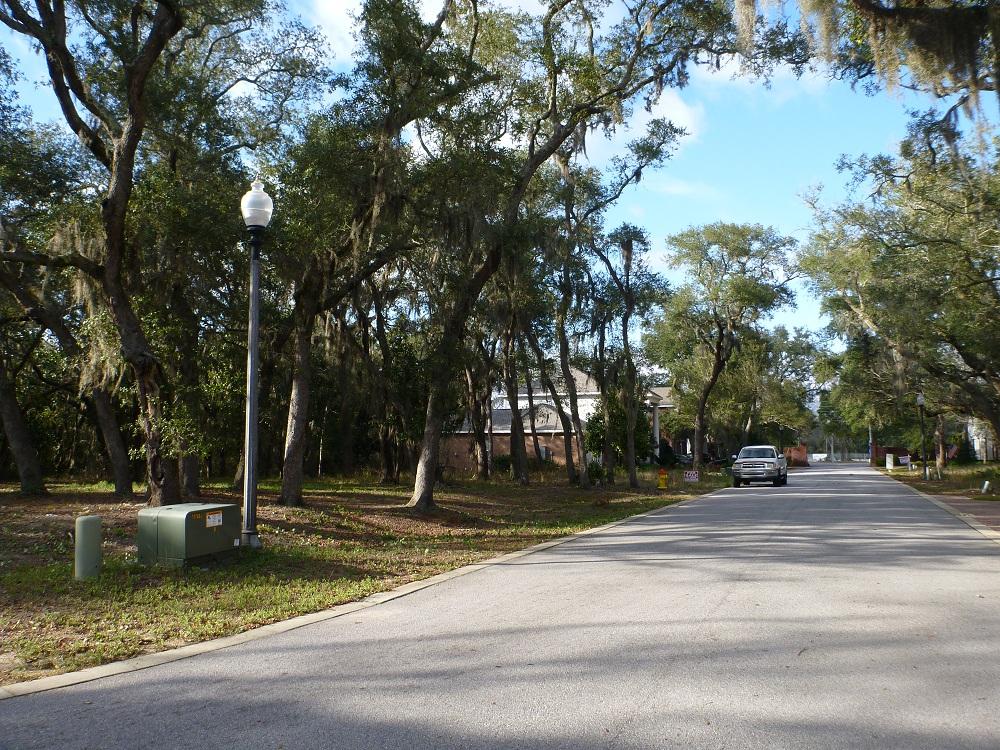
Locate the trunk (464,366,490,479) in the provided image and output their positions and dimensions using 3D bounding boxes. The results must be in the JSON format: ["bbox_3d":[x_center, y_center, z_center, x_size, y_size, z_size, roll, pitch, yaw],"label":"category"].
[{"bbox_3d":[-1.139,2.436,40.956,1.317,5.765,0.900,0,-5,-2],"label":"trunk"}]

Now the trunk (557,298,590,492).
[{"bbox_3d":[2.831,0.602,31.585,1.241,7.438,0.800,-1,-6,5],"label":"trunk"}]

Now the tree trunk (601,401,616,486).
[{"bbox_3d":[4.411,2.776,32.882,0.647,3.483,0.500,-1,-6,8],"label":"tree trunk"}]

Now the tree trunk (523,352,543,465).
[{"bbox_3d":[1.865,1.732,45.039,1.223,6.464,0.700,-1,-5,2],"label":"tree trunk"}]

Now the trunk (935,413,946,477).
[{"bbox_3d":[27.390,4.314,50.297,0.600,3.963,0.550,-3,-6,28],"label":"trunk"}]

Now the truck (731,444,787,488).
[{"bbox_3d":[11.913,4.141,36.885,1.950,1.800,5.500,-3,-6,24],"label":"truck"}]

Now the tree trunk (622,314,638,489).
[{"bbox_3d":[5.008,0.983,31.045,0.605,6.687,0.500,-1,-6,9],"label":"tree trunk"}]

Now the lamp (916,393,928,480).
[{"bbox_3d":[23.591,3.365,45.167,0.470,5.010,0.450,-3,-6,27],"label":"lamp"}]

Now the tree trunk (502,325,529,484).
[{"bbox_3d":[0.671,1.245,35.041,1.125,6.938,0.800,-1,-5,1],"label":"tree trunk"}]

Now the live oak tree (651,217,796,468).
[{"bbox_3d":[14.905,-2.041,54.433,9.658,16.818,9.500,-2,-6,15],"label":"live oak tree"}]

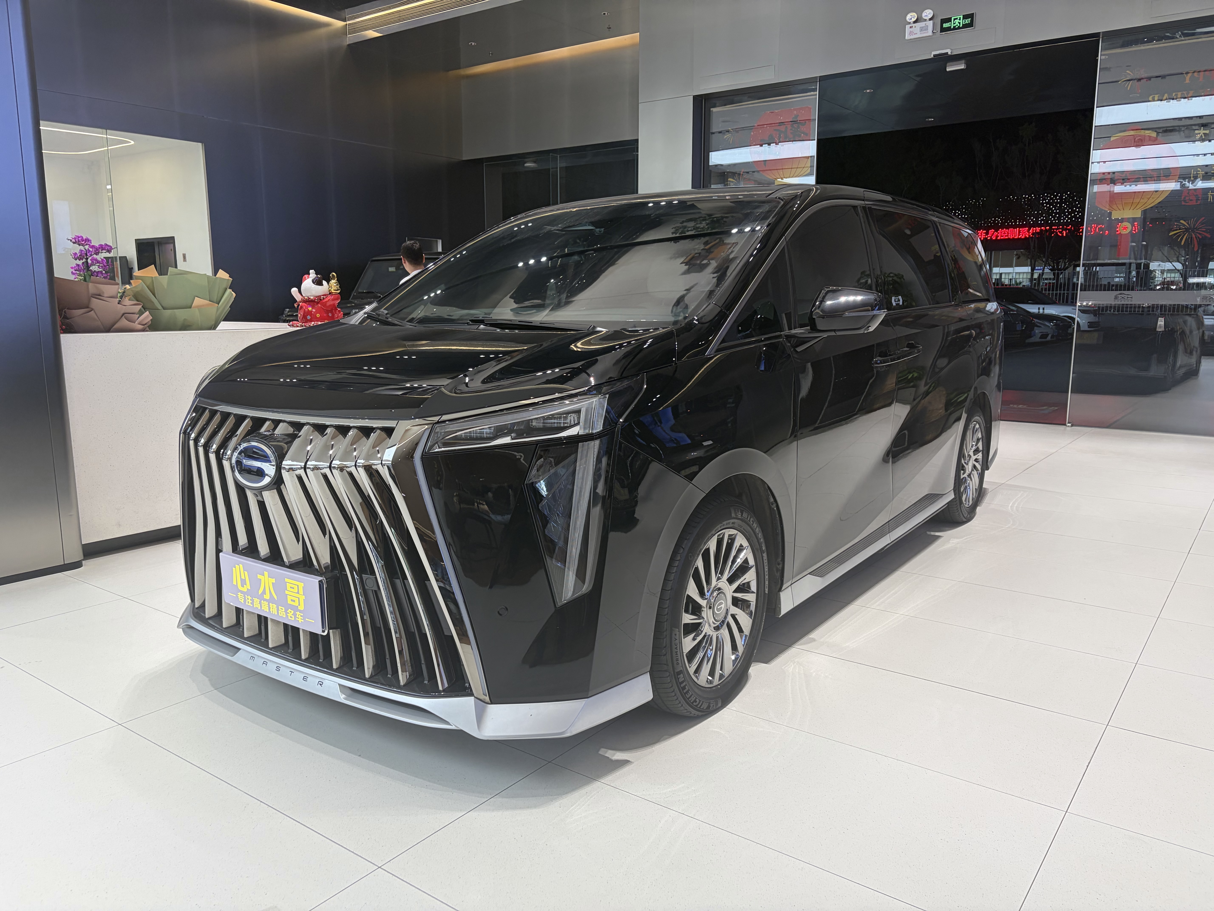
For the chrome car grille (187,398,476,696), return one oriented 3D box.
[{"bbox_3d":[-0.917,0.232,2.623,1.340,0.740,0.200,7,12,35],"label":"chrome car grille"}]

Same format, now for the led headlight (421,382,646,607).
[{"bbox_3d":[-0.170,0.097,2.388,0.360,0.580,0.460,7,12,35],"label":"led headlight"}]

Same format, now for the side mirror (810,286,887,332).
[{"bbox_3d":[0.828,-0.496,3.129,0.240,0.160,0.200,7,12,35],"label":"side mirror"}]

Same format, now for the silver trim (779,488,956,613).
[{"bbox_3d":[1.213,0.358,4.138,0.130,0.120,2.200,7,12,35],"label":"silver trim"}]

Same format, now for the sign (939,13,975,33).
[{"bbox_3d":[3.543,-4.372,9.223,0.355,0.155,0.030,7,12,37],"label":"sign"}]

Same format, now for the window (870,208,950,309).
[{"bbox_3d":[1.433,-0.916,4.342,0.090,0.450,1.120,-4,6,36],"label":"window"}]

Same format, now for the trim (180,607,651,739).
[{"bbox_3d":[-0.788,0.593,2.867,1.870,0.140,0.560,7,12,35],"label":"trim"}]

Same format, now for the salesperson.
[{"bbox_3d":[-1.489,-0.795,7.147,0.480,1.733,0.300,-4,10,-19],"label":"salesperson"}]

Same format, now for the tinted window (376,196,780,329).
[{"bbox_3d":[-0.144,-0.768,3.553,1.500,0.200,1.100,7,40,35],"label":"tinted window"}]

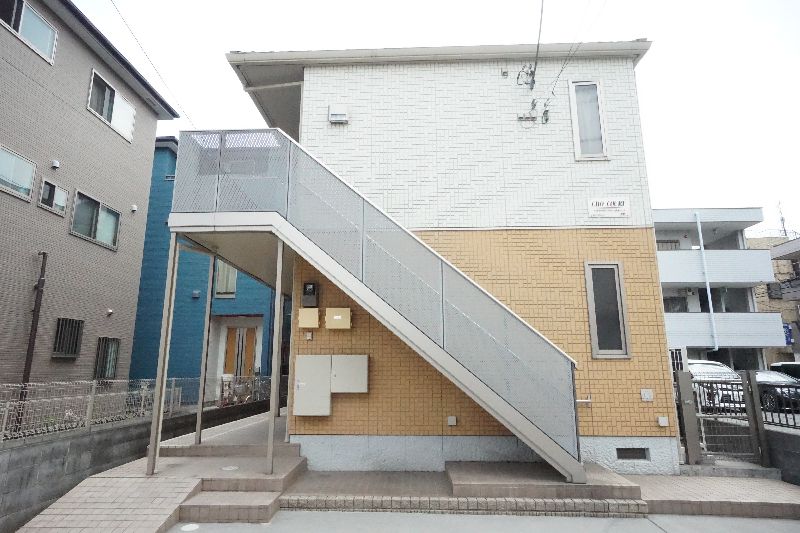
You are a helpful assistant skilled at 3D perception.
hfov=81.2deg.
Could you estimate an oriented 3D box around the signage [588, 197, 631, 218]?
[{"bbox_3d":[2.927,-0.814,6.483,0.554,0.276,0.030,-1,-11,2],"label":"signage"}]

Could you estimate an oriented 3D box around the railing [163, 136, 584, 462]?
[{"bbox_3d":[-0.389,0.380,5.888,4.750,4.131,0.973,-1,-11,2],"label":"railing"}]

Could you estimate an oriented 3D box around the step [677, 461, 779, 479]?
[{"bbox_3d":[4.082,2.568,5.919,1.090,0.115,0.430,-1,-11,2],"label":"step"}]

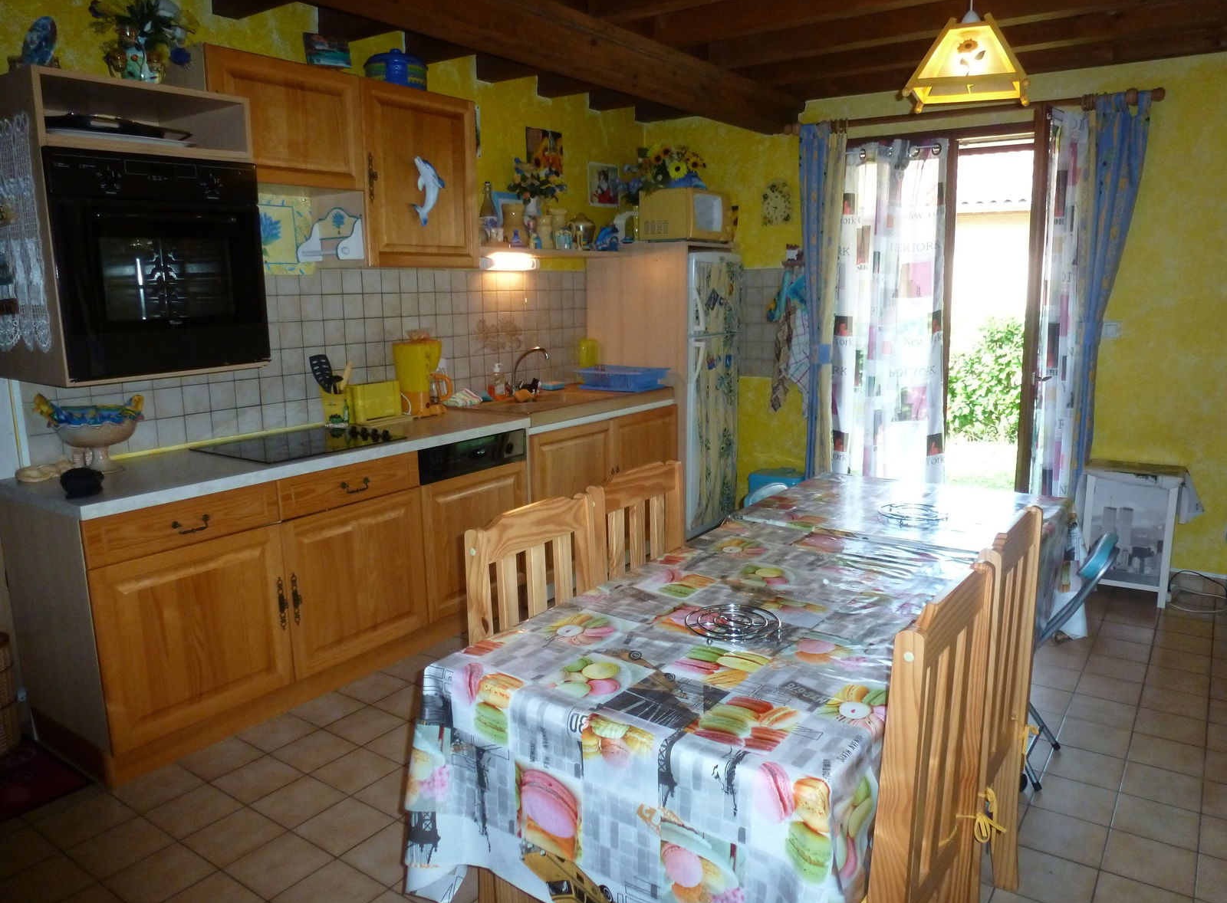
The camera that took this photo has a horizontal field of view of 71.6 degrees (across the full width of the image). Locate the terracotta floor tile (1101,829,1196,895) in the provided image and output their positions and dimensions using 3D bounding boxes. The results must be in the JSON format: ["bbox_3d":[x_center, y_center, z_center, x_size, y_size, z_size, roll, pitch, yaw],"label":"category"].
[{"bbox_3d":[1.256,0.960,1.993,0.192,0.010,0.192,6,12,36],"label":"terracotta floor tile"}]

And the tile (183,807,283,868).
[{"bbox_3d":[-1.003,1.021,2.246,0.195,0.010,0.195,7,13,35],"label":"tile"}]

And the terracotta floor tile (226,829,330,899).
[{"bbox_3d":[-0.841,1.039,2.130,0.195,0.010,0.195,7,13,35],"label":"terracotta floor tile"}]

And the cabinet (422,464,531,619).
[{"bbox_3d":[-0.782,0.331,3.684,0.580,0.554,0.610,7,13,35],"label":"cabinet"}]

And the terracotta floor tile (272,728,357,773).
[{"bbox_3d":[-0.937,0.942,2.676,0.195,0.010,0.195,7,13,35],"label":"terracotta floor tile"}]

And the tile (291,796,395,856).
[{"bbox_3d":[-0.726,1.010,2.286,0.195,0.010,0.195,7,13,35],"label":"tile"}]

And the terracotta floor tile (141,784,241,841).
[{"bbox_3d":[-1.164,1.001,2.364,0.195,0.010,0.195,7,13,35],"label":"terracotta floor tile"}]

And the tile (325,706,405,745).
[{"bbox_3d":[-0.824,0.914,2.832,0.195,0.010,0.195,7,13,35],"label":"tile"}]

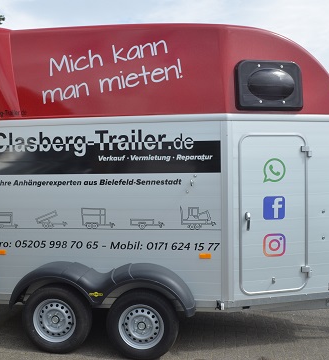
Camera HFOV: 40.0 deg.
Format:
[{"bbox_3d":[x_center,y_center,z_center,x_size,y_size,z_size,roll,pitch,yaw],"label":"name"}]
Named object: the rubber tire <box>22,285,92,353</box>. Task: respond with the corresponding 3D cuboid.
[{"bbox_3d":[-0.909,1.190,3.900,0.590,0.585,0.180,0,1,11],"label":"rubber tire"}]

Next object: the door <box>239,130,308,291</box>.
[{"bbox_3d":[0.940,0.287,3.865,0.655,1.375,0.045,-1,1,-14],"label":"door"}]

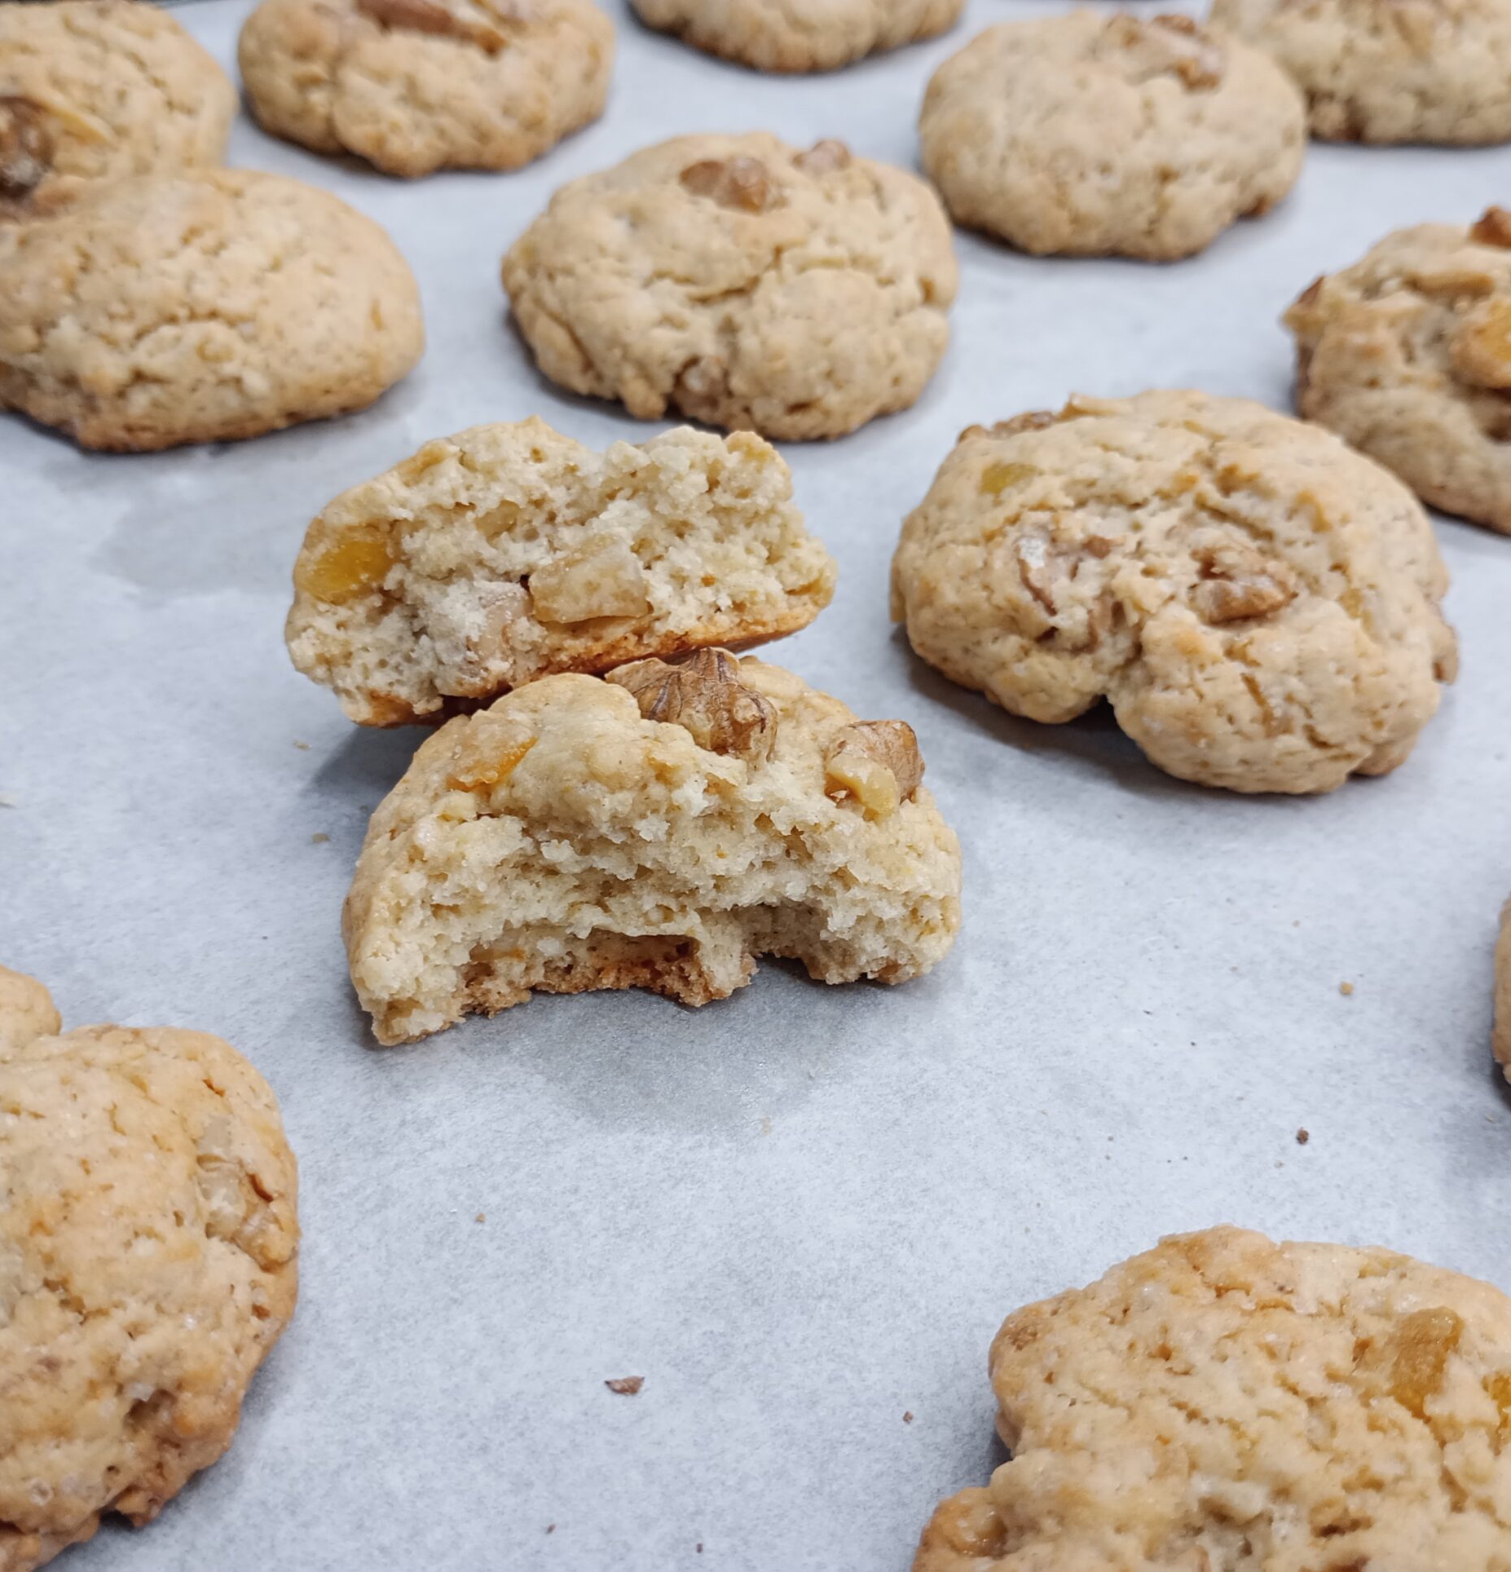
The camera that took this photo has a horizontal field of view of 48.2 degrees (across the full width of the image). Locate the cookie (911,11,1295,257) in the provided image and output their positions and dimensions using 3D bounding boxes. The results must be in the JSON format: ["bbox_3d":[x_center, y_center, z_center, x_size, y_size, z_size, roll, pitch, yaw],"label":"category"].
[{"bbox_3d":[0.062,-0.117,0.294,0.067,0.025,0.068,2,43,0],"label":"cookie"}]

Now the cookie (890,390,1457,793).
[{"bbox_3d":[0.050,-0.028,0.200,0.067,0.025,0.067,2,43,0],"label":"cookie"}]

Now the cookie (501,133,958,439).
[{"bbox_3d":[-0.004,-0.079,0.251,0.068,0.025,0.069,2,43,0],"label":"cookie"}]

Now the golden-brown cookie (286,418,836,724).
[{"bbox_3d":[-0.022,-0.025,0.187,0.058,0.025,0.033,-13,15,-5],"label":"golden-brown cookie"}]

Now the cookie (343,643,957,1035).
[{"bbox_3d":[-0.011,0.001,0.165,0.059,0.026,0.037,-4,44,-7],"label":"cookie"}]

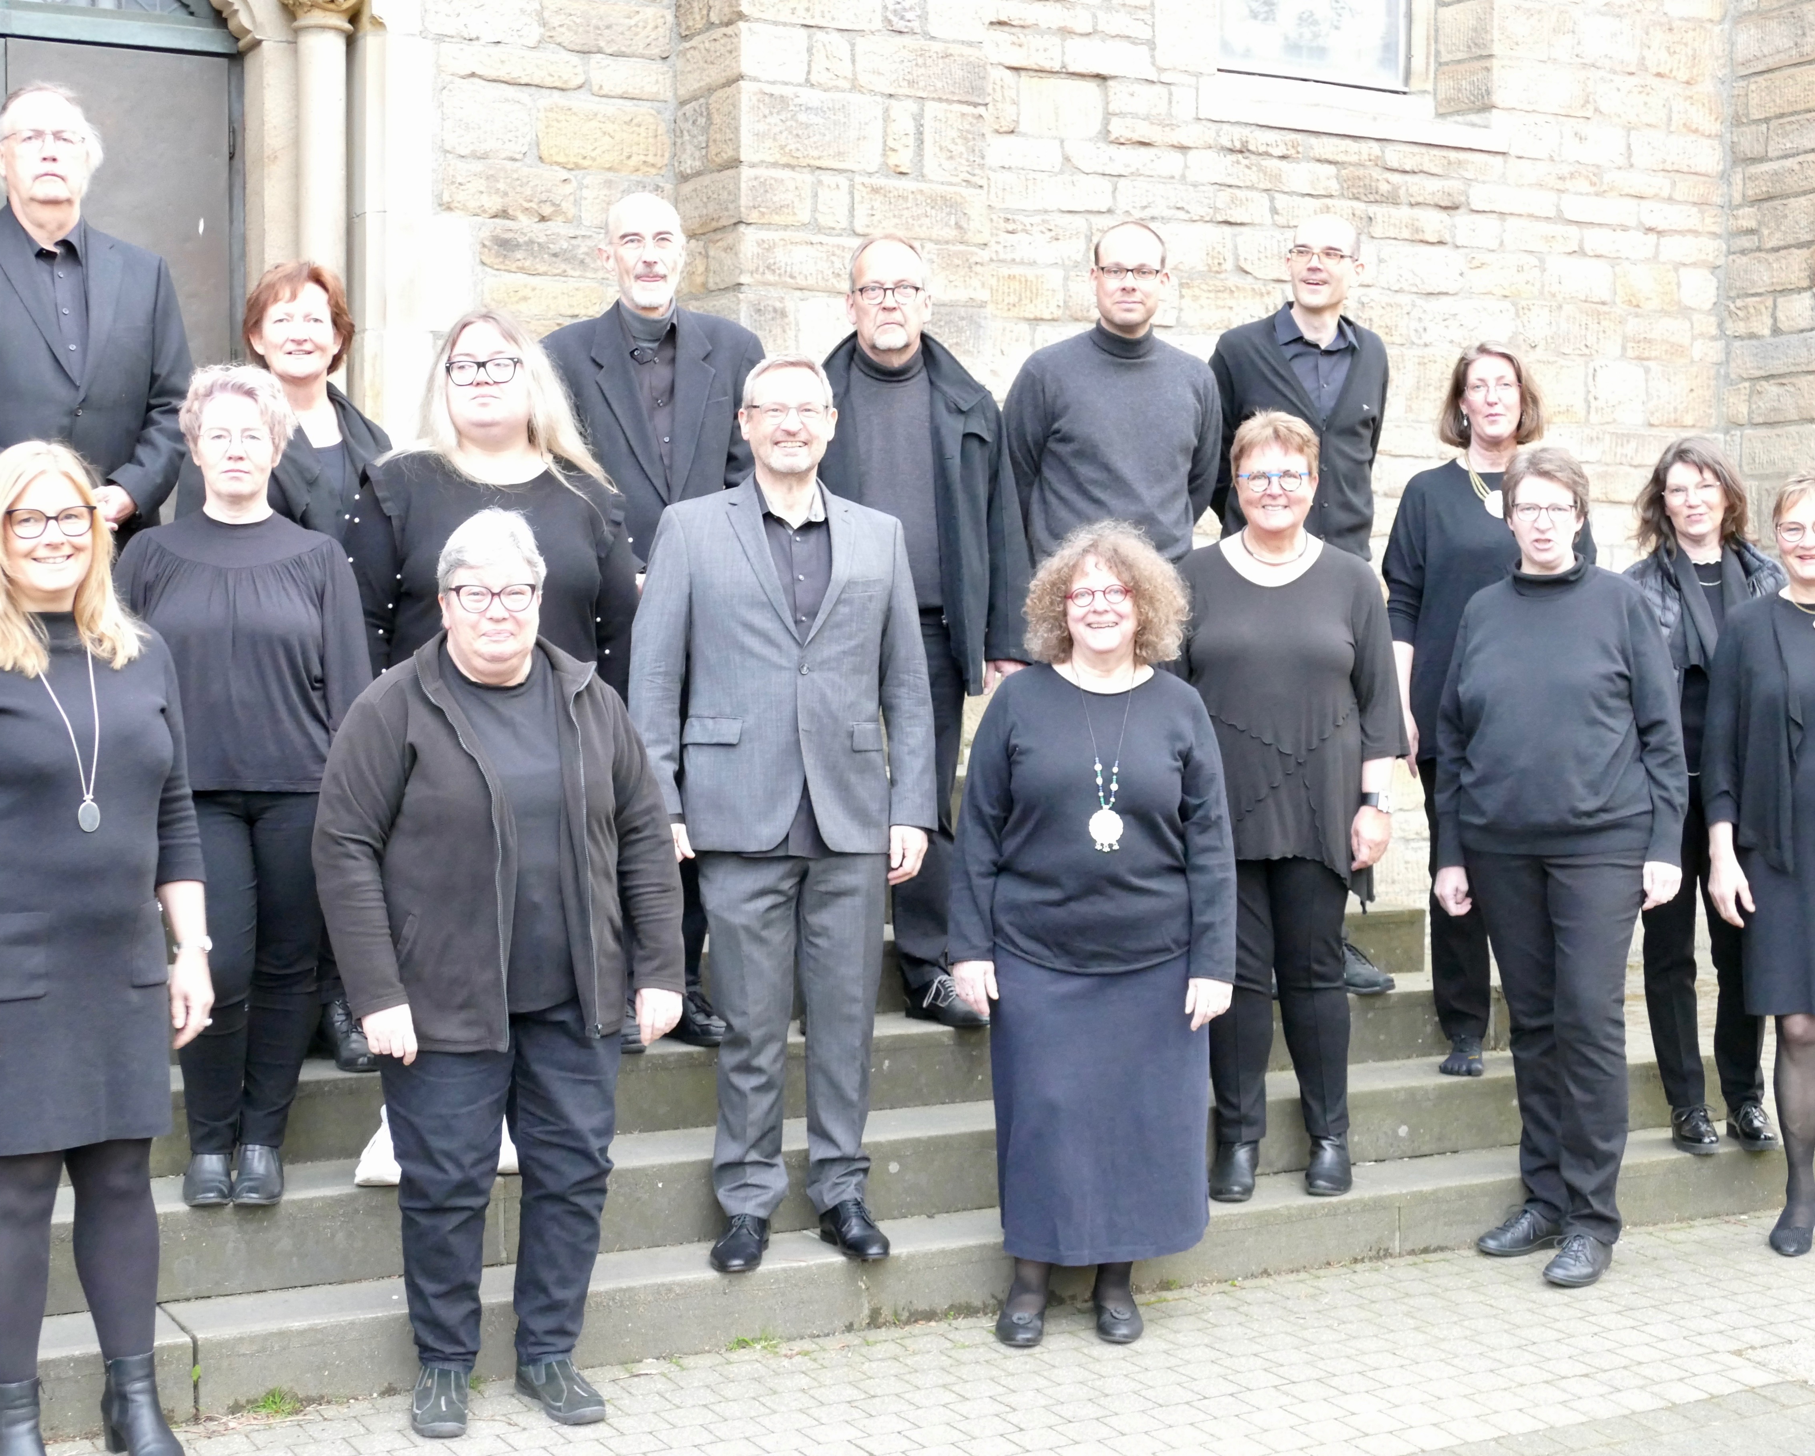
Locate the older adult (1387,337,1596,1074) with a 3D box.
[{"bbox_3d":[1.395,-0.041,6.720,0.500,1.720,0.310,0,2,6],"label":"older adult"}]

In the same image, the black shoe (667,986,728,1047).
[{"bbox_3d":[-0.489,0.610,6.032,0.110,0.120,0.290,-1,2,-28],"label":"black shoe"}]

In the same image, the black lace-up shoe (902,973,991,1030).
[{"bbox_3d":[0.110,0.601,6.233,0.105,0.115,0.280,-2,3,-37],"label":"black lace-up shoe"}]

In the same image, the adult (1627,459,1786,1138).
[{"bbox_3d":[1.888,0.162,6.620,0.460,1.670,0.300,0,2,9],"label":"adult"}]

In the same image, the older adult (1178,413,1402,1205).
[{"bbox_3d":[0.812,0.155,6.078,0.520,1.679,0.360,0,2,8],"label":"older adult"}]

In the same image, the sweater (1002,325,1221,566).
[{"bbox_3d":[0.483,-0.650,6.560,0.530,0.660,0.310,0,2,-8],"label":"sweater"}]

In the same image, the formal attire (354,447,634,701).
[{"bbox_3d":[-0.807,-0.204,5.440,0.540,0.668,0.360,0,2,-10],"label":"formal attire"}]

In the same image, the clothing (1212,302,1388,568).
[{"bbox_3d":[0.938,-0.686,6.746,0.470,0.662,0.280,-1,2,-20],"label":"clothing"}]

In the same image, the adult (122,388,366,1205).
[{"bbox_3d":[-1.234,0.097,5.157,0.480,1.532,0.340,-1,2,-13],"label":"adult"}]

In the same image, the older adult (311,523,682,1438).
[{"bbox_3d":[-0.719,0.414,4.910,0.600,1.580,0.370,-1,2,-19],"label":"older adult"}]

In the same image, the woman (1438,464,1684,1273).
[{"bbox_3d":[1.384,0.271,5.917,0.530,1.723,0.400,1,2,22],"label":"woman"}]

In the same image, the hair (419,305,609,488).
[{"bbox_3d":[-0.776,-0.641,5.460,0.360,0.370,0.260,-1,2,-12],"label":"hair"}]

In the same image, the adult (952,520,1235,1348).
[{"bbox_3d":[0.360,0.391,5.420,0.530,1.580,0.340,0,2,-4],"label":"adult"}]

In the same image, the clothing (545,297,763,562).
[{"bbox_3d":[-0.552,-0.562,6.080,0.520,0.760,0.300,-1,2,-17],"label":"clothing"}]

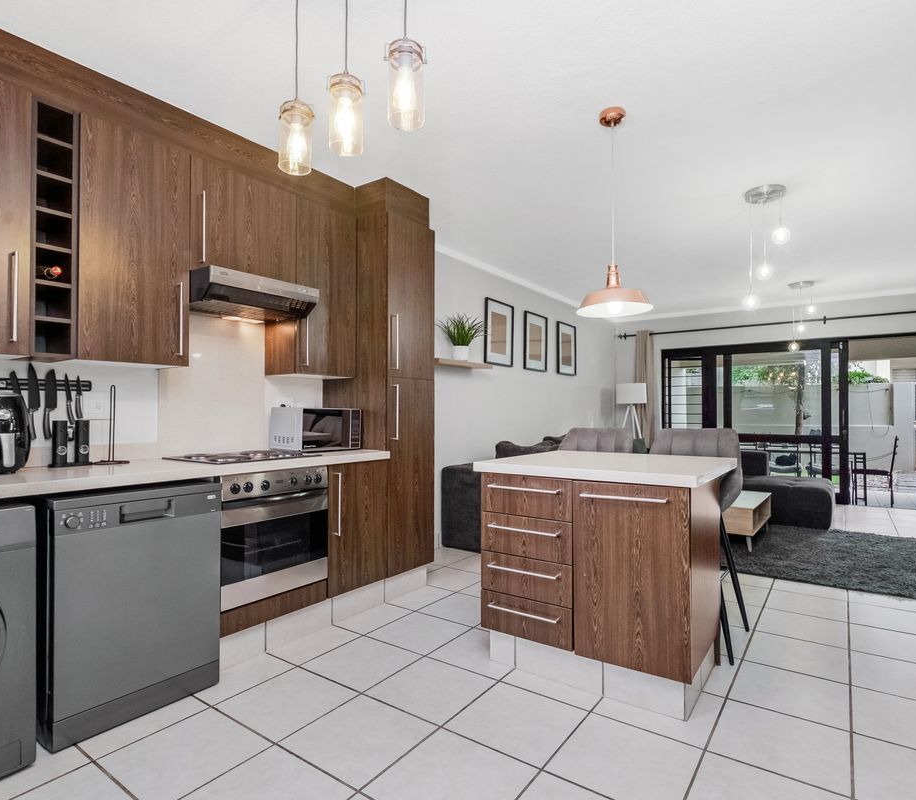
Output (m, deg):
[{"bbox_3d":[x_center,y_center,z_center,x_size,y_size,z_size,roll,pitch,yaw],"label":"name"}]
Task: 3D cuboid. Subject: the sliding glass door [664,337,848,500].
[{"bbox_3d":[4.108,0.283,7.114,2.240,2.138,0.120,-1,-2,36],"label":"sliding glass door"}]

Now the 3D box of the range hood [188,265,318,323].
[{"bbox_3d":[-1.161,-0.530,2.690,0.503,0.160,0.610,-1,-2,36],"label":"range hood"}]

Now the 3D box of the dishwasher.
[{"bbox_3d":[-1.457,0.796,2.132,0.599,0.860,0.580,-1,-2,36],"label":"dishwasher"}]

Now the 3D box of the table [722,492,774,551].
[{"bbox_3d":[2.540,1.098,4.702,0.570,0.370,1.122,-1,-2,38],"label":"table"}]

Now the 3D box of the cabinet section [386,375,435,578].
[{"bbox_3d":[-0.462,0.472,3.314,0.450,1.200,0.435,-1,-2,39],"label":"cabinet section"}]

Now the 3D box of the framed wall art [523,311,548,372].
[{"bbox_3d":[0.898,-0.663,5.683,0.030,0.632,0.500,-1,-2,38],"label":"framed wall art"}]

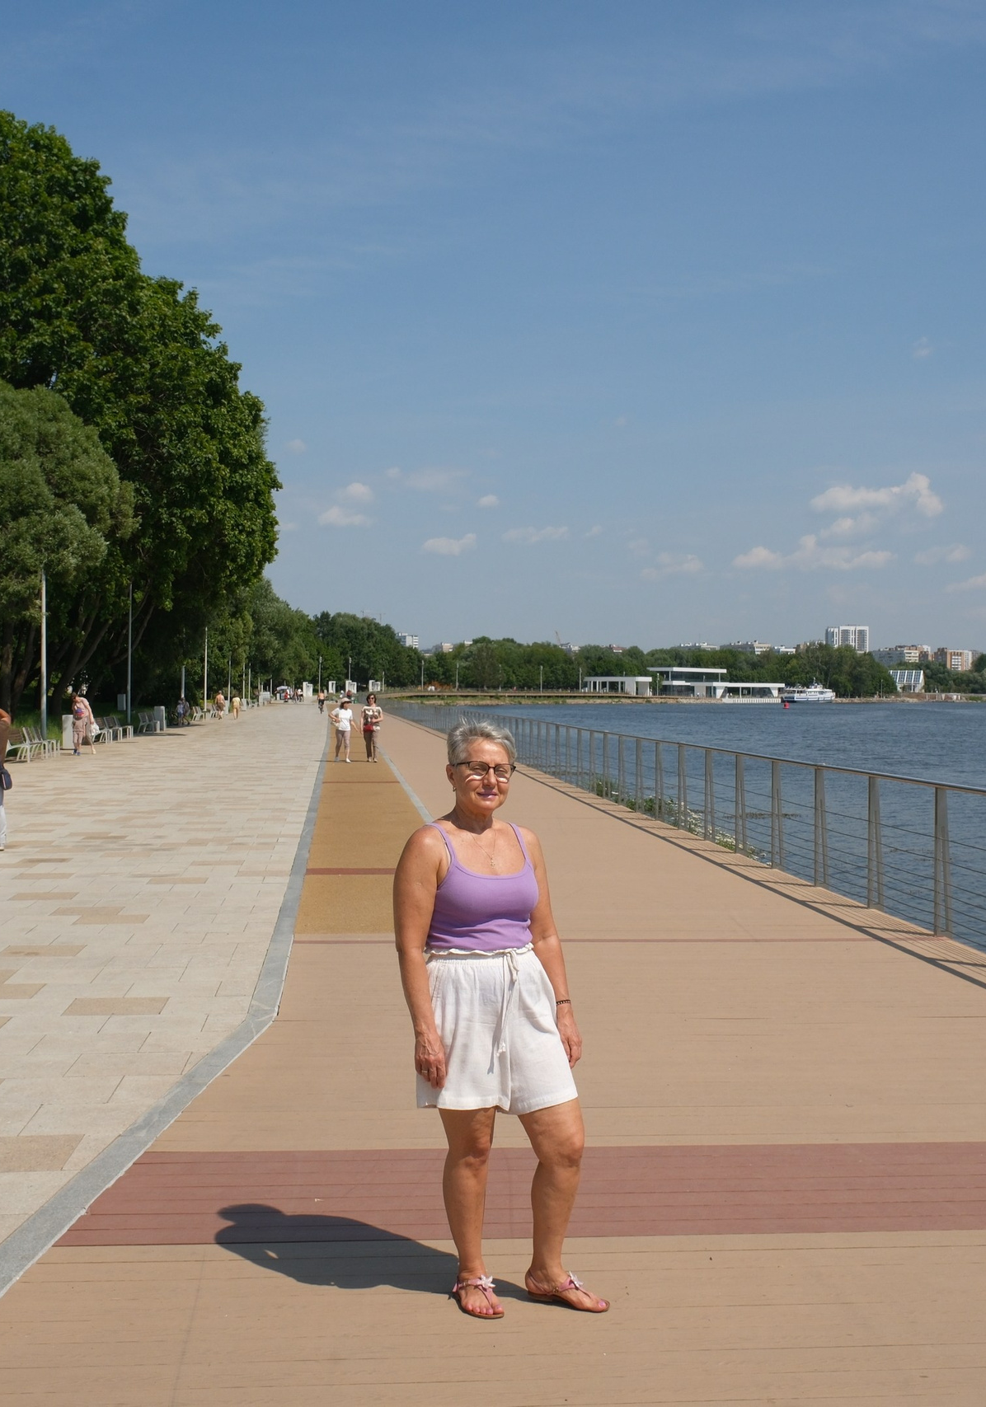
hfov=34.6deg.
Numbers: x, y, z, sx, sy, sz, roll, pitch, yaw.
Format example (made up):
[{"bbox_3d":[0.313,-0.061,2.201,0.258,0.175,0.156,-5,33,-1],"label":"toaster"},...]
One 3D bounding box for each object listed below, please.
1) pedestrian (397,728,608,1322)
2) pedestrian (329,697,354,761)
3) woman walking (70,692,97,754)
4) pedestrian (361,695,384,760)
[{"bbox_3d":[0.021,0.862,4.427,0.560,1.600,0.360,1,0,-12],"label":"pedestrian"},{"bbox_3d":[-3.809,0.661,40.397,0.660,1.630,0.450,1,0,-3],"label":"pedestrian"},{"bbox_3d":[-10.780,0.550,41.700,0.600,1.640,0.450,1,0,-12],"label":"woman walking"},{"bbox_3d":[-3.065,0.624,40.296,0.560,1.720,0.420,1,0,-3],"label":"pedestrian"}]

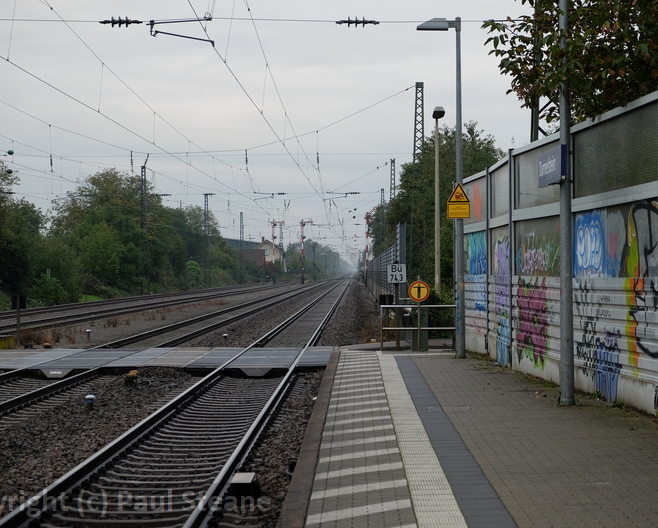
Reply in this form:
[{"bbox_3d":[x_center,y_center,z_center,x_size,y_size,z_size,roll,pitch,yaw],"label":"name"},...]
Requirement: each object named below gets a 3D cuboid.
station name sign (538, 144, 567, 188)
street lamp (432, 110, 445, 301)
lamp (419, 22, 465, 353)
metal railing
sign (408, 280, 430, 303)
[{"bbox_3d":[2.736,-1.166,22.450,0.065,0.410,2.550,0,0,1],"label":"station name sign"},{"bbox_3d":[3.187,-1.177,52.720,0.360,6.772,0.650,0,0,-3],"label":"street lamp"},{"bbox_3d":[2.040,-1.394,33.400,0.850,6.256,0.290,0,0,1],"label":"lamp"},{"bbox_3d":[1.745,1.254,35.600,1.462,0.900,0.060,0,0,1],"label":"metal railing"},{"bbox_3d":[1.760,0.539,35.500,0.410,0.410,0.030,0,0,1],"label":"sign"}]

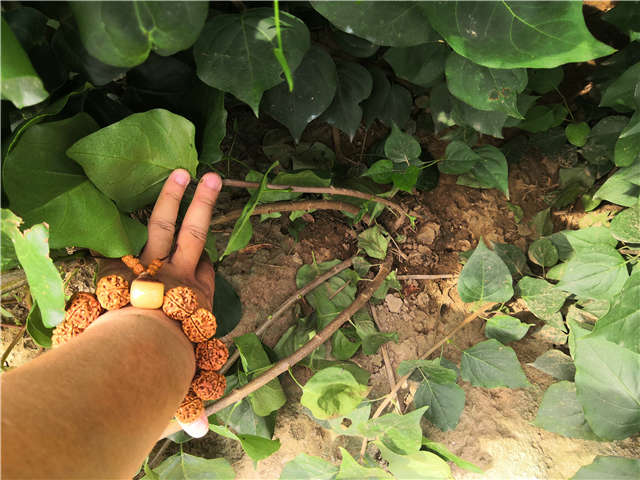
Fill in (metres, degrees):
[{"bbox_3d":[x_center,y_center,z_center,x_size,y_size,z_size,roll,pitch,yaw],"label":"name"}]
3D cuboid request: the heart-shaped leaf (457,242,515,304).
[{"bbox_3d":[0.195,0.037,0.598,0.065,0.020,0.079,4,66,9],"label":"heart-shaped leaf"}]

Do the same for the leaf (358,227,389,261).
[{"bbox_3d":[0.058,0.004,0.545,0.033,0.020,0.041,1,50,1],"label":"leaf"}]

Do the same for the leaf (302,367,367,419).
[{"bbox_3d":[0.013,0.132,0.430,0.054,0.020,0.044,10,51,8],"label":"leaf"}]

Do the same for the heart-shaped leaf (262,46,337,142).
[{"bbox_3d":[-0.020,-0.182,0.620,0.092,0.132,0.025,6,22,-4],"label":"heart-shaped leaf"}]

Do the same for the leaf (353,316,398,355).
[{"bbox_3d":[0.053,0.091,0.475,0.045,0.020,0.037,6,50,5],"label":"leaf"}]

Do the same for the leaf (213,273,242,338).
[{"bbox_3d":[-0.108,0.064,0.505,0.056,0.020,0.076,-2,66,-6],"label":"leaf"}]

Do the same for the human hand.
[{"bbox_3d":[-0.118,0.048,0.380,0.085,0.080,0.190,4,88,6],"label":"human hand"}]

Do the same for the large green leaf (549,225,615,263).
[{"bbox_3d":[0.273,0.006,0.520,0.063,0.020,0.040,17,52,14],"label":"large green leaf"}]

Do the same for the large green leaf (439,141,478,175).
[{"bbox_3d":[0.175,-0.104,0.630,0.046,0.020,0.042,-11,51,-9],"label":"large green leaf"}]

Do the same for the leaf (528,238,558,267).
[{"bbox_3d":[0.239,0.013,0.535,0.032,0.015,0.034,11,51,9],"label":"leaf"}]

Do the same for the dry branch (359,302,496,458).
[{"bbox_3d":[0.117,0.138,0.537,0.028,0.015,0.244,39,60,24],"label":"dry branch"}]

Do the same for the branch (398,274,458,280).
[{"bbox_3d":[0.112,0.040,0.527,0.065,0.006,0.006,0,50,0],"label":"branch"}]

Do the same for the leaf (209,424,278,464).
[{"bbox_3d":[-0.063,0.168,0.415,0.056,0.022,0.028,9,51,7],"label":"leaf"}]

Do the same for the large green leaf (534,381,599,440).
[{"bbox_3d":[0.254,0.175,0.520,0.073,0.020,0.056,-24,59,-9],"label":"large green leaf"}]

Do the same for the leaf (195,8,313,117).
[{"bbox_3d":[-0.066,-0.178,0.500,0.108,0.100,0.025,3,26,-1],"label":"leaf"}]

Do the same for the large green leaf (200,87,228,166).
[{"bbox_3d":[-0.126,-0.137,0.580,0.046,0.113,0.025,-20,30,-31],"label":"large green leaf"}]

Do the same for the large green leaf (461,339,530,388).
[{"bbox_3d":[0.162,0.114,0.460,0.065,0.015,0.045,26,55,20],"label":"large green leaf"}]

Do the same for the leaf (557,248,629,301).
[{"bbox_3d":[0.318,0.041,0.583,0.090,0.020,0.056,-19,60,-5],"label":"leaf"}]

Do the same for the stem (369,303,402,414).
[{"bbox_3d":[0.073,0.129,0.560,0.012,0.009,0.137,-9,54,-6],"label":"stem"}]

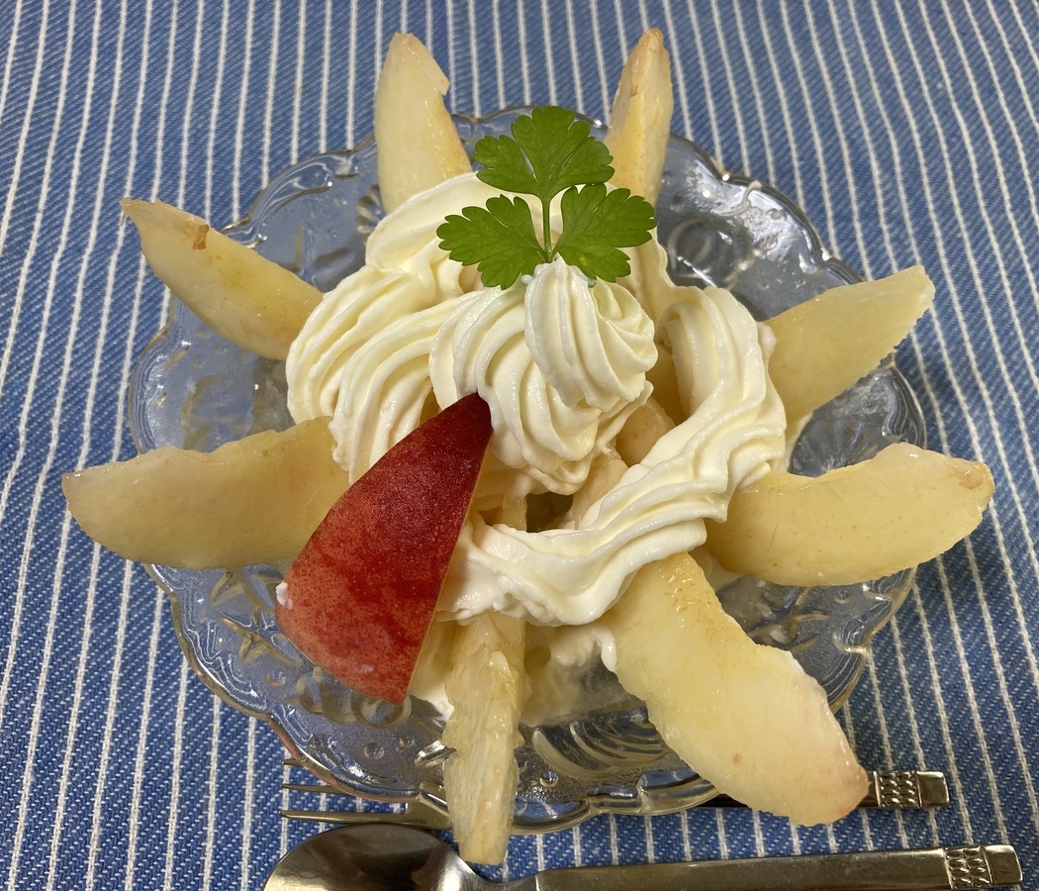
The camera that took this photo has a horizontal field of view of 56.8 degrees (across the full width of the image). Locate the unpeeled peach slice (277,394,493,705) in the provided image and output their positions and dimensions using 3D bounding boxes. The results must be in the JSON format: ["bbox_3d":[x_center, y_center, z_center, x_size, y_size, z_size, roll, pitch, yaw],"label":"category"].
[{"bbox_3d":[-0.020,0.017,0.180,0.030,0.025,0.058,31,103,16],"label":"unpeeled peach slice"}]

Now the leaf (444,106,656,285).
[{"bbox_3d":[0.005,-0.042,0.161,0.036,0.030,0.009,3,25,0],"label":"leaf"}]

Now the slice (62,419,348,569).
[{"bbox_3d":[-0.053,0.010,0.196,0.072,0.021,0.026,2,65,-8],"label":"slice"}]

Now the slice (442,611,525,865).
[{"bbox_3d":[-0.004,0.040,0.183,0.017,0.027,0.071,4,56,0],"label":"slice"}]

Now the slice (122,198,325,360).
[{"bbox_3d":[-0.055,-0.031,0.212,0.064,0.022,0.023,29,67,-2],"label":"slice"}]

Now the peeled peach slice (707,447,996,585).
[{"bbox_3d":[0.057,0.014,0.195,0.073,0.021,0.028,-4,65,6],"label":"peeled peach slice"}]

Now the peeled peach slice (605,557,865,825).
[{"bbox_3d":[0.033,0.040,0.183,0.029,0.021,0.068,-37,63,-17],"label":"peeled peach slice"}]

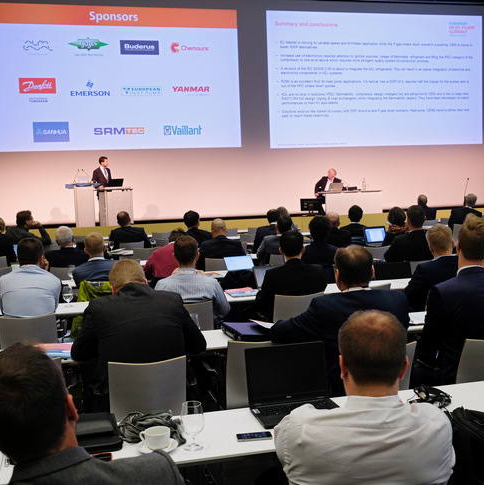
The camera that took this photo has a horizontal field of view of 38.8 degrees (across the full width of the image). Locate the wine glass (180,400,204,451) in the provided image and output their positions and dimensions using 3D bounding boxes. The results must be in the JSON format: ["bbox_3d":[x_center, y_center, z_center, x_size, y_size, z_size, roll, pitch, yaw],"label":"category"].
[{"bbox_3d":[-0.177,0.657,2.463,0.083,0.165,0.083,-3,5,-14],"label":"wine glass"}]

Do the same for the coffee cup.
[{"bbox_3d":[-0.301,0.670,2.373,0.105,0.062,0.087,-3,5,-14],"label":"coffee cup"}]

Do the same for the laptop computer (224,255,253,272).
[{"bbox_3d":[-0.022,0.232,7.317,0.310,0.175,0.320,-3,5,-14],"label":"laptop computer"}]

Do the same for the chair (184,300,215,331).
[{"bbox_3d":[-0.445,0.806,5.191,0.460,0.820,0.520,-3,5,-14],"label":"chair"}]

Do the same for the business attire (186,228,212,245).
[{"bbox_3d":[-0.661,0.116,9.557,0.520,0.650,0.420,-3,5,-14],"label":"business attire"}]

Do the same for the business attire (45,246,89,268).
[{"bbox_3d":[-1.931,0.286,7.607,0.500,0.471,0.350,-3,5,-14],"label":"business attire"}]

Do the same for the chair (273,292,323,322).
[{"bbox_3d":[0.402,0.786,5.512,0.430,0.830,0.520,-3,5,-14],"label":"chair"}]

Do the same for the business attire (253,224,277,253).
[{"bbox_3d":[0.467,0.040,9.986,0.520,0.650,0.420,-3,5,-14],"label":"business attire"}]

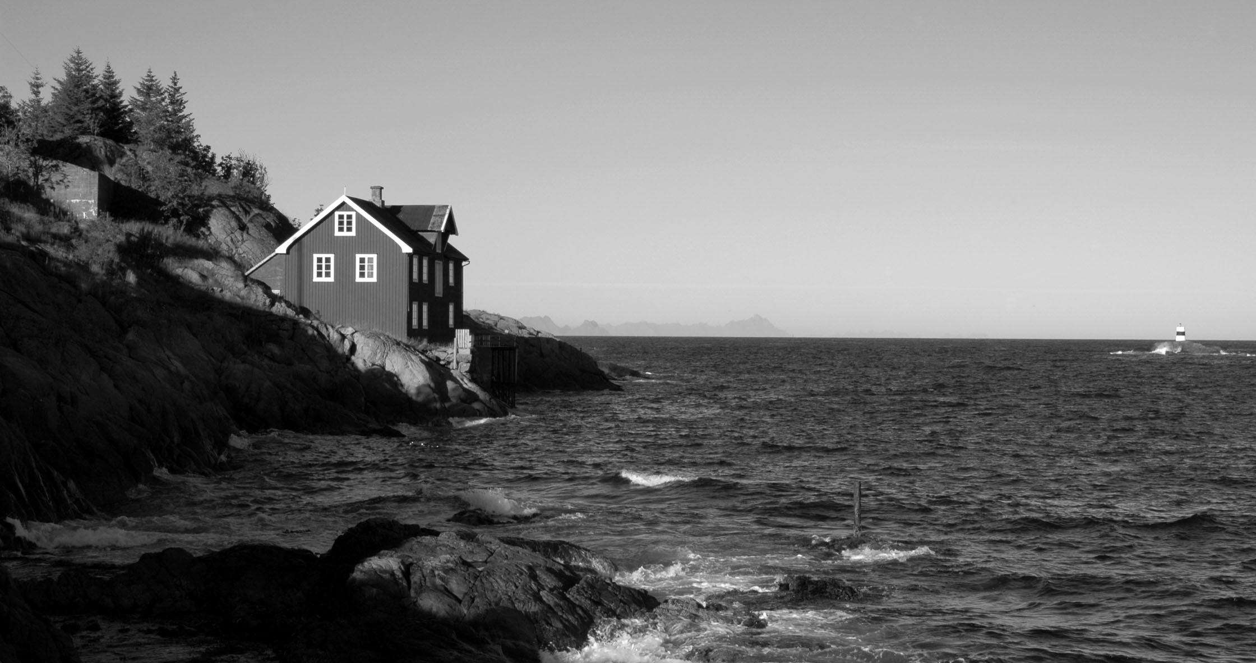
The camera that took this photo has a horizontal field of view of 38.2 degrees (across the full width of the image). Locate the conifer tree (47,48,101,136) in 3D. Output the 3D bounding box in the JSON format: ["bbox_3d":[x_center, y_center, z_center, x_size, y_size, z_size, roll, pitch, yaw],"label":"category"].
[{"bbox_3d":[-34.851,-15.064,114.000,3.334,5.618,3.334,0,0,0],"label":"conifer tree"}]

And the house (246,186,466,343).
[{"bbox_3d":[-16.449,-4.024,112.153,10.418,9.300,13.825,0,0,9],"label":"house"}]

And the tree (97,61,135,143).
[{"bbox_3d":[-32.793,-14.669,116.000,2.450,5.277,2.450,0,0,0],"label":"tree"}]

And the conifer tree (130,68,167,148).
[{"bbox_3d":[-30.424,-14.200,115.000,2.367,4.920,2.367,0,0,0],"label":"conifer tree"}]

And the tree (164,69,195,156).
[{"bbox_3d":[-28.555,-13.857,115.000,2.192,5.356,2.192,0,0,0],"label":"tree"}]

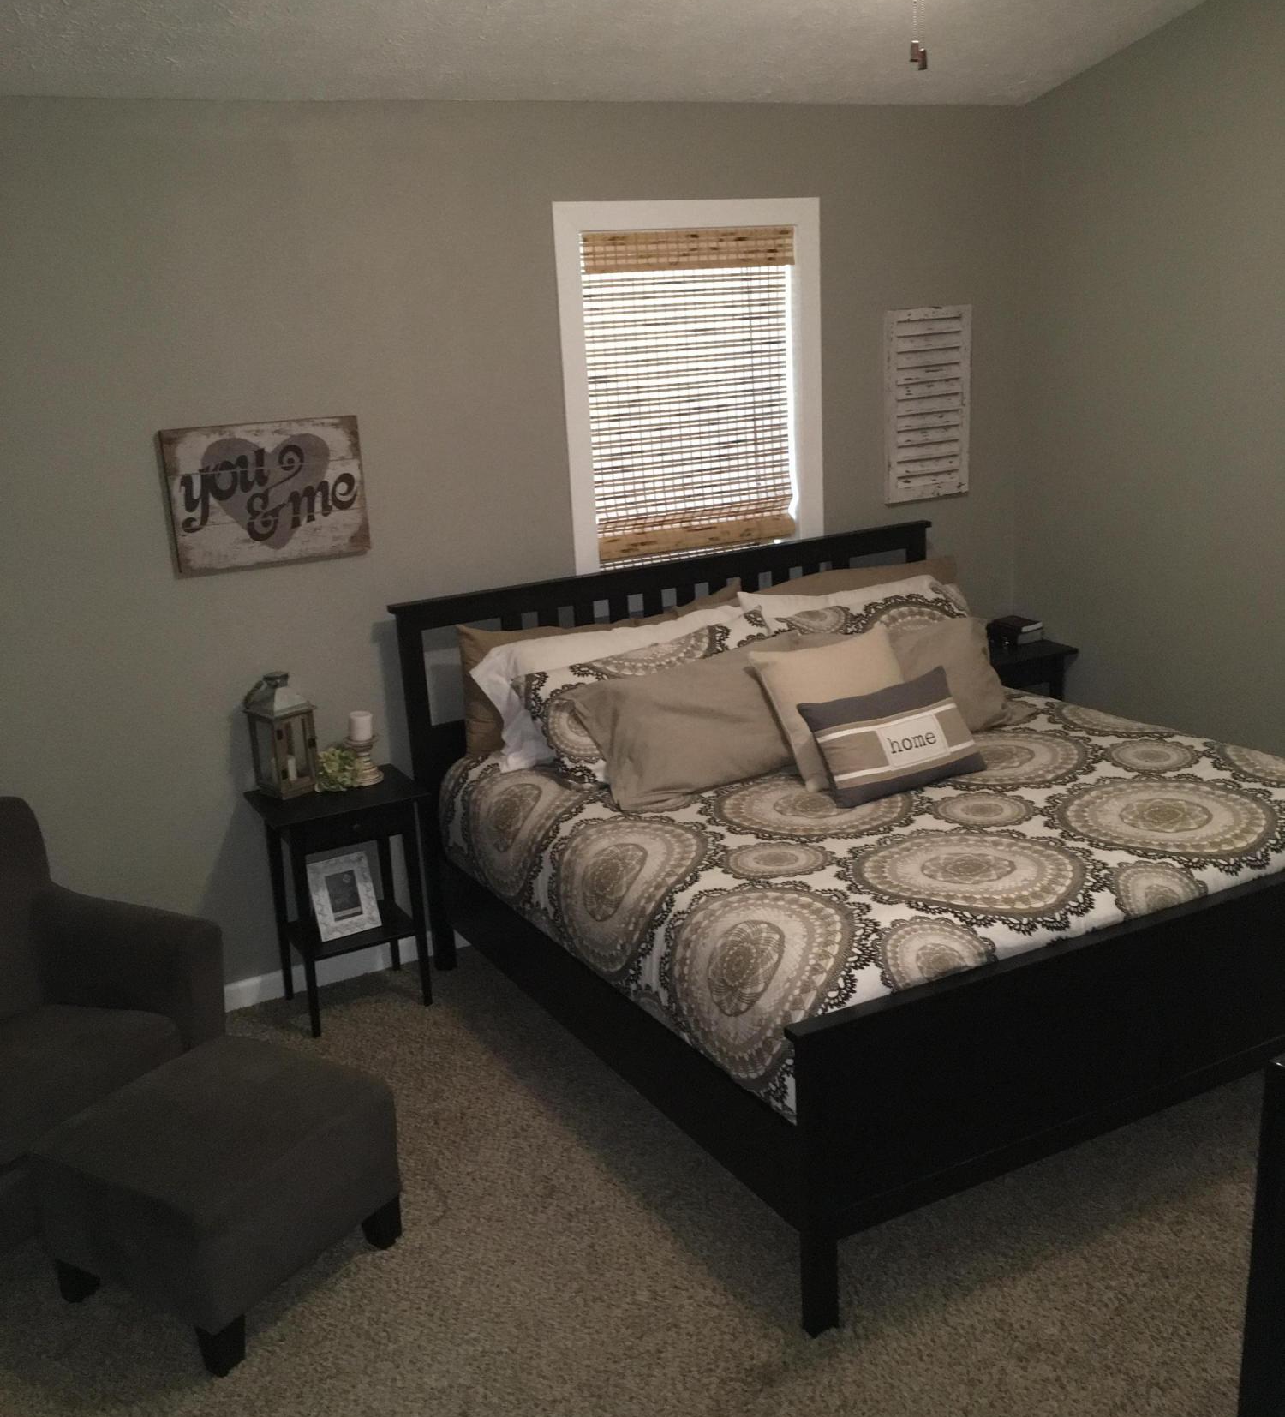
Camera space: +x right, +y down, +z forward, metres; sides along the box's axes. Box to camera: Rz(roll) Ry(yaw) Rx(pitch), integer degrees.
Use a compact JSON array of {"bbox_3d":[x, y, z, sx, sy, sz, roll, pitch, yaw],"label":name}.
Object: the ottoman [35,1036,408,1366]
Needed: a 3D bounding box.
[{"bbox_3d":[-0.914,1.070,3.167,0.510,0.404,0.542,8,19,33],"label":"ottoman"}]

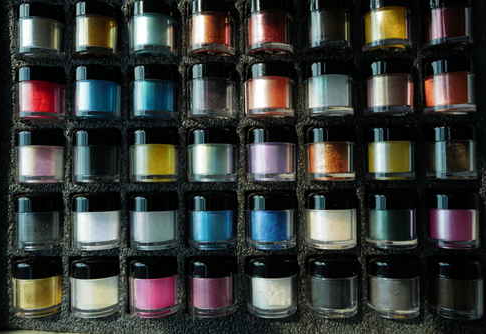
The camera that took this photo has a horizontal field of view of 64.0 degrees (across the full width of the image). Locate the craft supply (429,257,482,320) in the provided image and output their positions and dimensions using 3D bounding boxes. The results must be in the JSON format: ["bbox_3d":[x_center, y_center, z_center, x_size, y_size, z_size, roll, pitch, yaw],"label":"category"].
[{"bbox_3d":[0.143,0.080,0.265,0.034,0.034,0.037,-1,88,2],"label":"craft supply"}]

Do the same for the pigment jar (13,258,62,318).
[{"bbox_3d":[-0.143,0.082,0.276,0.034,0.034,0.037,-1,88,2],"label":"pigment jar"}]

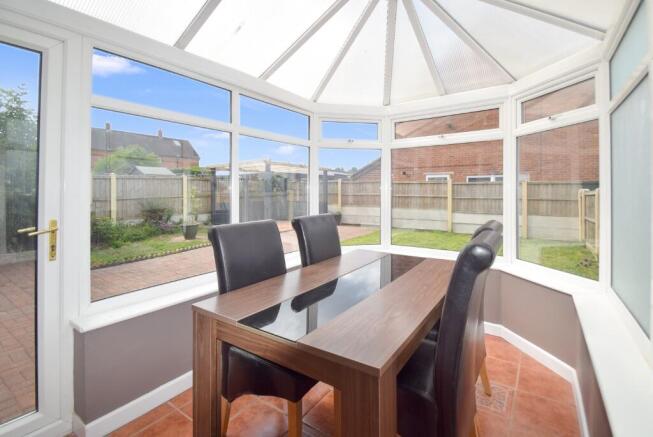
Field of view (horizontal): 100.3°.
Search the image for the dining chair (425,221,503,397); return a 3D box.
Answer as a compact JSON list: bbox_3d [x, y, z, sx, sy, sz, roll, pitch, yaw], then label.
[{"bbox_3d":[0.675,0.545,1.650,0.620,1.060,0.460,3,5,35],"label":"dining chair"}]

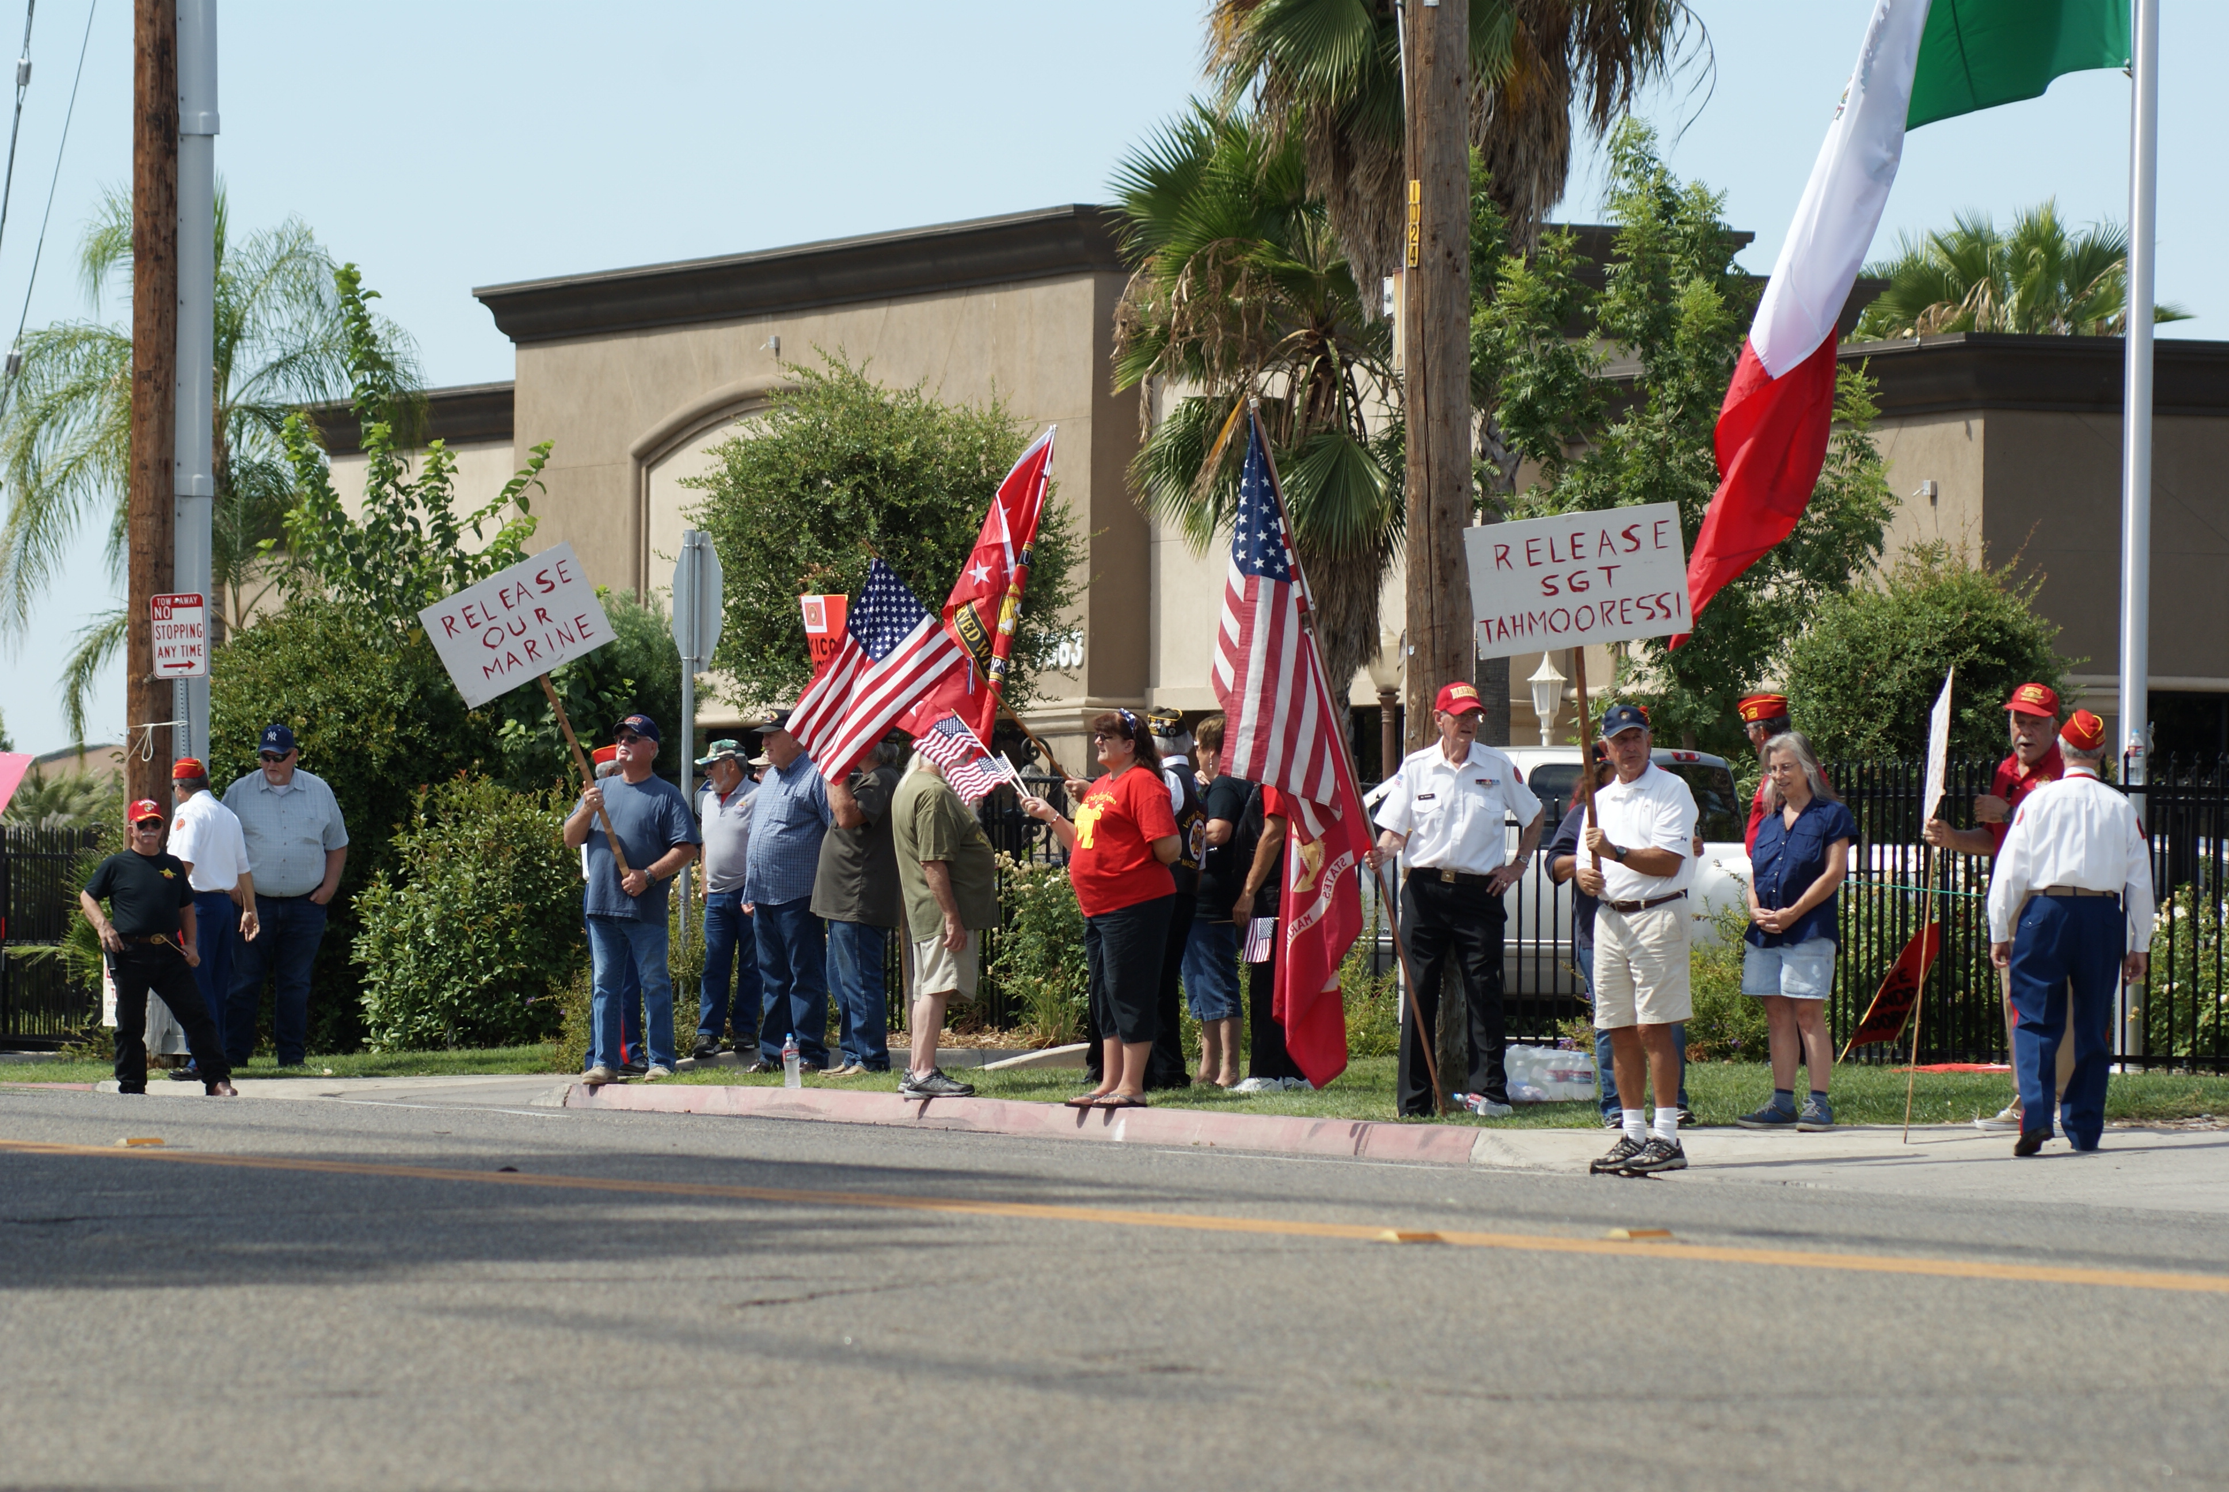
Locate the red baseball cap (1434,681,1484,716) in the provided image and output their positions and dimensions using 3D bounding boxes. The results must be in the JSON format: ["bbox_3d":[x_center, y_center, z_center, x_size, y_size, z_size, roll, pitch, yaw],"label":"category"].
[{"bbox_3d":[1.400,-0.191,45.300,0.180,0.140,0.260,1,-1,-37],"label":"red baseball cap"}]

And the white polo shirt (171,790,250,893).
[{"bbox_3d":[-4.905,0.519,60.500,0.480,0.570,0.320,0,-1,-34],"label":"white polo shirt"}]

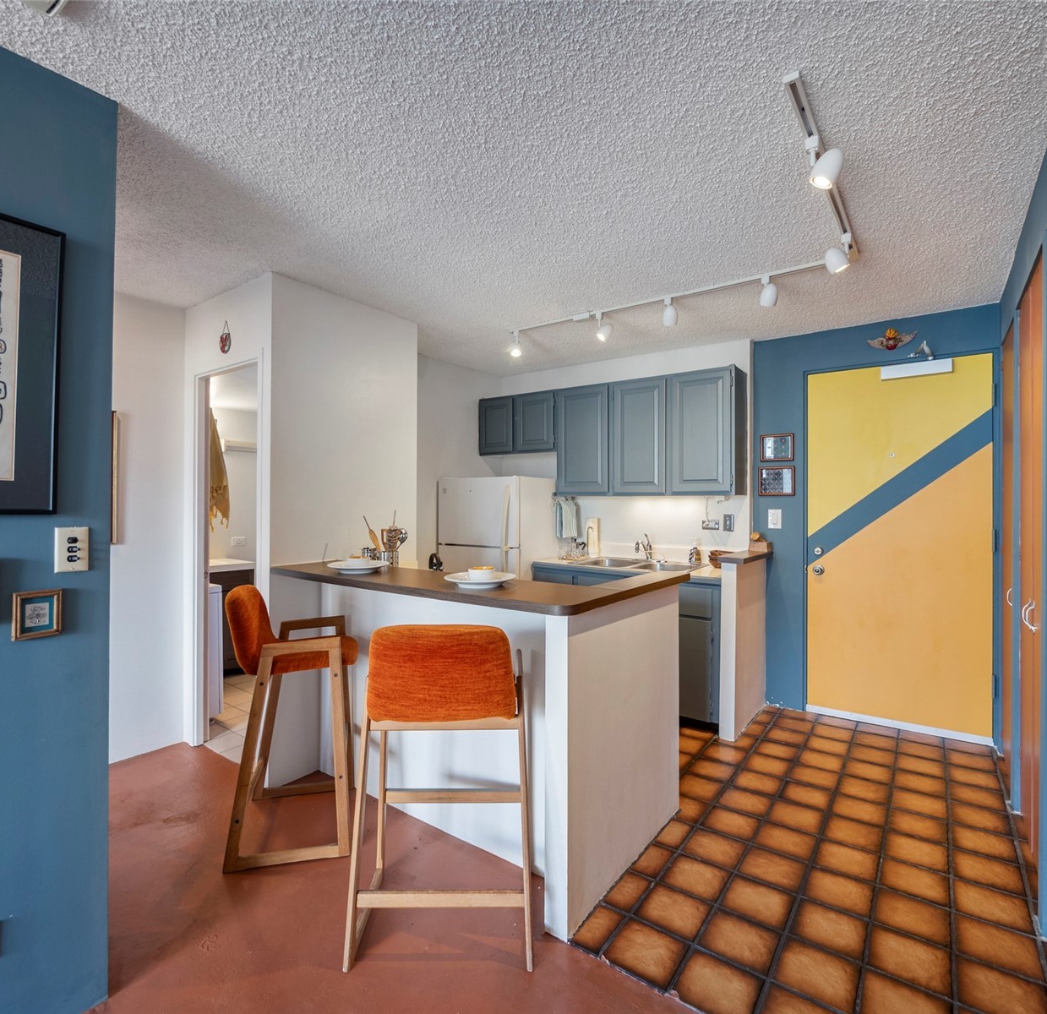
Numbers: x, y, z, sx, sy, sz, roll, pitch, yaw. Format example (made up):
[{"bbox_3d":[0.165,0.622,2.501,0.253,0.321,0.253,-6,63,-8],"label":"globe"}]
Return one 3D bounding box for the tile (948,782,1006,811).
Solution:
[{"bbox_3d":[2.074,1.337,2.500,0.197,0.012,0.197,0,0,37],"label":"tile"}]

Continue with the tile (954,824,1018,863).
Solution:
[{"bbox_3d":[1.762,1.292,2.100,0.189,0.010,0.190,0,0,37],"label":"tile"}]

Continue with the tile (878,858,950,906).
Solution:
[{"bbox_3d":[1.361,1.305,1.902,0.188,0.012,0.187,-1,-1,37],"label":"tile"}]

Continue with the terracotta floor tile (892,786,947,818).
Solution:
[{"bbox_3d":[1.723,1.294,2.384,0.189,0.010,0.190,0,0,37],"label":"terracotta floor tile"}]

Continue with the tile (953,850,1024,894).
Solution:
[{"bbox_3d":[1.649,1.301,1.946,0.188,0.012,0.187,-1,-1,37],"label":"tile"}]

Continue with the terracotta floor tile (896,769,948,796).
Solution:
[{"bbox_3d":[1.899,1.320,2.617,0.186,0.010,0.186,0,0,37],"label":"terracotta floor tile"}]

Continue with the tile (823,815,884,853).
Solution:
[{"bbox_3d":[1.331,1.320,2.205,0.196,0.012,0.196,0,0,36],"label":"tile"}]

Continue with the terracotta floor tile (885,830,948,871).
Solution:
[{"bbox_3d":[1.519,1.337,2.113,0.197,0.012,0.197,0,0,37],"label":"terracotta floor tile"}]

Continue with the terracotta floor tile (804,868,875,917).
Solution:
[{"bbox_3d":[1.095,1.337,1.897,0.197,0.012,0.197,0,0,37],"label":"terracotta floor tile"}]

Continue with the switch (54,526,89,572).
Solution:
[{"bbox_3d":[-1.131,0.107,1.371,0.012,0.114,0.070,0,0,37],"label":"switch"}]

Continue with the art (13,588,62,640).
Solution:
[{"bbox_3d":[-1.169,0.257,1.313,0.018,0.107,0.090,0,0,37],"label":"art"}]

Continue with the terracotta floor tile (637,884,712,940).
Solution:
[{"bbox_3d":[0.492,1.319,1.781,0.188,0.012,0.187,-1,-1,37],"label":"terracotta floor tile"}]

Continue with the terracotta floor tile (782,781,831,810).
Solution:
[{"bbox_3d":[1.262,1.294,2.450,0.189,0.010,0.190,0,0,37],"label":"terracotta floor tile"}]

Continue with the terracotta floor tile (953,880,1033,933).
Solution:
[{"bbox_3d":[1.562,1.337,1.822,0.197,0.012,0.197,0,0,37],"label":"terracotta floor tile"}]

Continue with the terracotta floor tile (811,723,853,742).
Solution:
[{"bbox_3d":[1.796,1.320,3.163,0.196,0.012,0.196,0,0,36],"label":"terracotta floor tile"}]

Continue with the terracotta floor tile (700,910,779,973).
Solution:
[{"bbox_3d":[0.659,1.317,1.666,0.186,0.010,0.186,0,0,37],"label":"terracotta floor tile"}]

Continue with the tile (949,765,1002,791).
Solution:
[{"bbox_3d":[2.146,1.294,2.603,0.189,0.010,0.190,0,0,37],"label":"tile"}]

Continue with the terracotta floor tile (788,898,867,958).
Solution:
[{"bbox_3d":[0.968,1.337,1.728,0.197,0.012,0.197,0,0,37],"label":"terracotta floor tile"}]

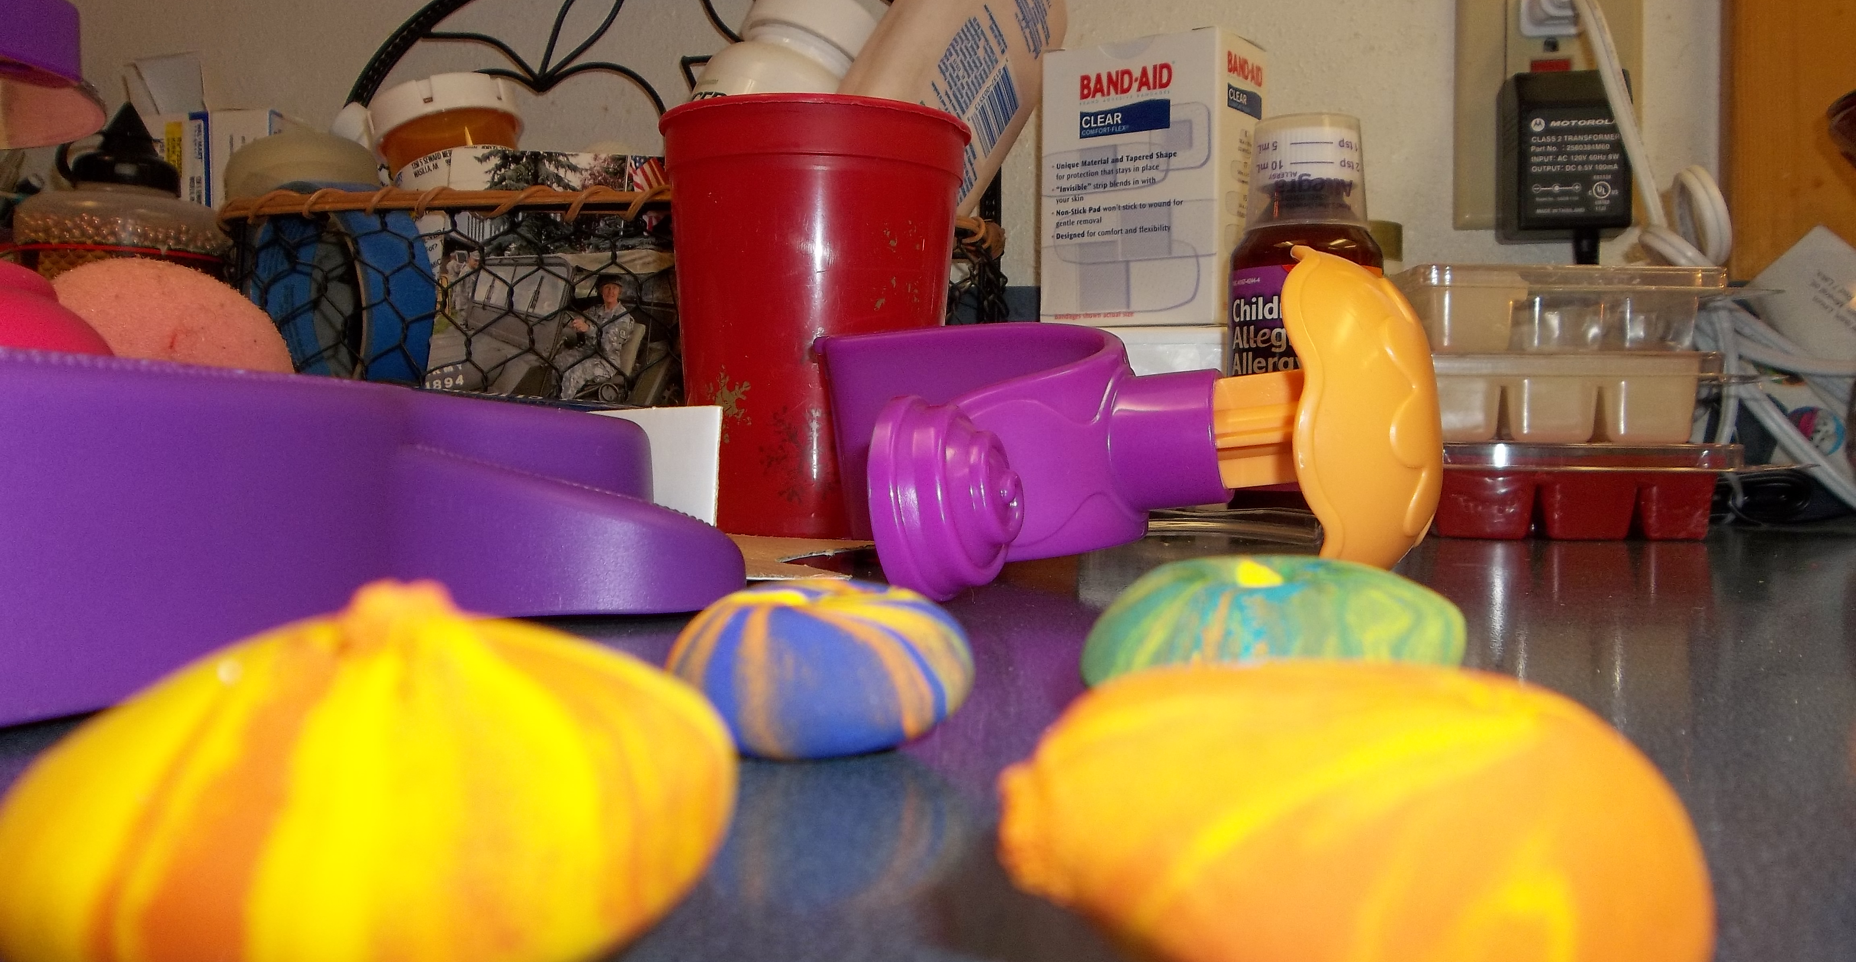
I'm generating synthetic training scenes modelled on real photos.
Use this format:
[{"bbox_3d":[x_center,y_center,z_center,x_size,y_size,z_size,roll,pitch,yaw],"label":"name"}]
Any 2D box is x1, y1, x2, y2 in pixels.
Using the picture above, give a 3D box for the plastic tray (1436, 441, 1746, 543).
[{"bbox_3d":[0.223,0.004,0.522,0.107,0.031,0.072,1,1,2],"label":"plastic tray"}]

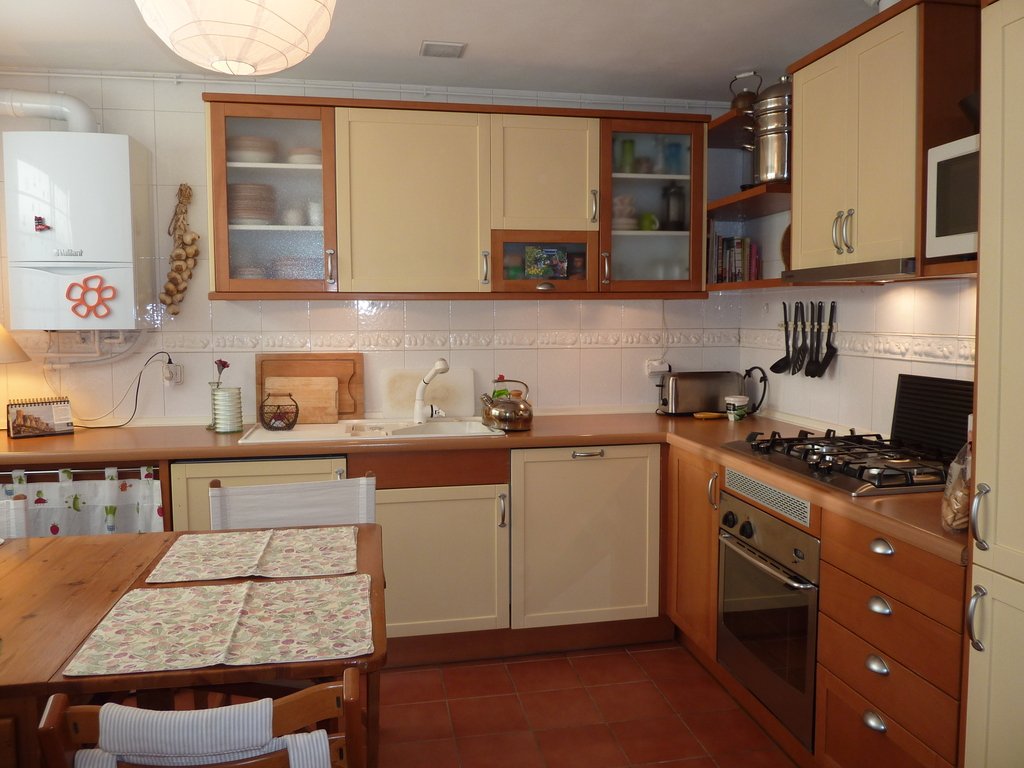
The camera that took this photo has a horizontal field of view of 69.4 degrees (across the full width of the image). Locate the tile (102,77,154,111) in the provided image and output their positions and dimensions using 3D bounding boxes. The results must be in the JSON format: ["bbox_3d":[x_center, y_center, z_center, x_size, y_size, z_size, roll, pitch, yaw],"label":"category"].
[{"bbox_3d":[-1.575,-1.196,3.030,0.200,0.150,0.010,-1,4,-10],"label":"tile"}]

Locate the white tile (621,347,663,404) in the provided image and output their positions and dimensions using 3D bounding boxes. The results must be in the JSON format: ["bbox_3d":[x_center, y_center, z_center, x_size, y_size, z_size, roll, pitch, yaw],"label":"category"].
[{"bbox_3d":[0.620,-0.029,3.511,0.200,0.284,0.012,-1,4,-10],"label":"white tile"}]

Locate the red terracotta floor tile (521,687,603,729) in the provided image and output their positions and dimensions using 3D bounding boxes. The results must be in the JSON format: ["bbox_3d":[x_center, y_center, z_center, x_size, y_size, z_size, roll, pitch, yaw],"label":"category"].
[{"bbox_3d":[0.162,1.106,2.513,0.245,0.012,0.245,-1,4,-10],"label":"red terracotta floor tile"}]

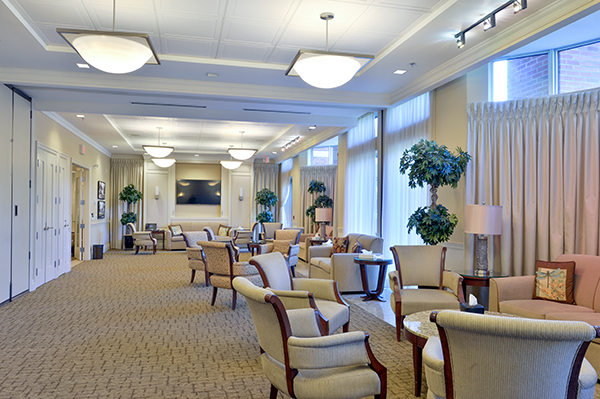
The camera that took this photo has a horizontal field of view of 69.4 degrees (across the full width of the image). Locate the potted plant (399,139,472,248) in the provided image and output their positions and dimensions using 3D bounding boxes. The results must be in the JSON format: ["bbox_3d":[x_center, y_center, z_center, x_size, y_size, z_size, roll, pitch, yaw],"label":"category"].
[{"bbox_3d":[1.602,0.376,5.119,0.780,2.120,0.760,0,-1,0],"label":"potted plant"}]

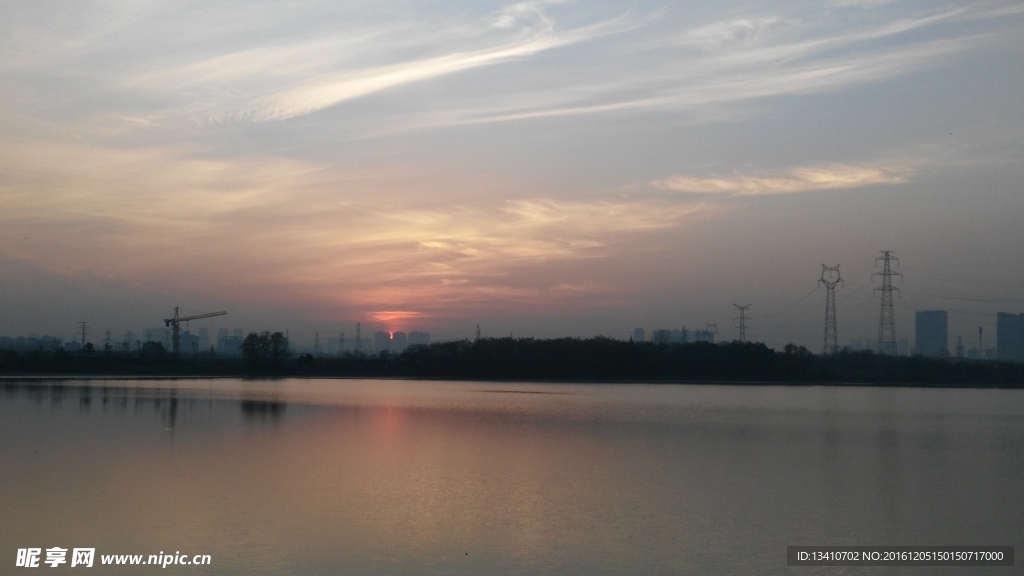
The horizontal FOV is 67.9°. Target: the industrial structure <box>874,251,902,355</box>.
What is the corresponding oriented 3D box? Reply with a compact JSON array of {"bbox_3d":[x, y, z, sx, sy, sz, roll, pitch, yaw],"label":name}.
[{"bbox_3d":[166.875,10.536,337.931,12.800,54.600,7.200,-1,-6,16],"label":"industrial structure"}]

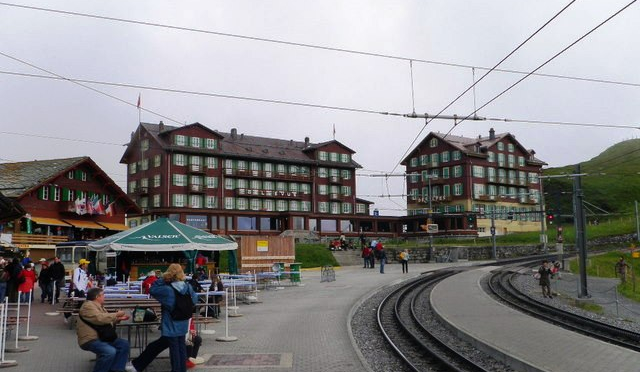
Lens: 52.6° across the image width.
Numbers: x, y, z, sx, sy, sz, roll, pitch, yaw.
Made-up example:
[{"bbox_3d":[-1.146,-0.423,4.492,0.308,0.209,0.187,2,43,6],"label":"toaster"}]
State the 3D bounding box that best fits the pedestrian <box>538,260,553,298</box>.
[{"bbox_3d":[10.244,4.251,29.396,0.580,1.696,0.420,1,-7,-14],"label":"pedestrian"}]

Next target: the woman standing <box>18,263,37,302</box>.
[{"bbox_3d":[-11.199,3.732,24.878,0.500,1.550,0.400,-2,-6,11],"label":"woman standing"}]

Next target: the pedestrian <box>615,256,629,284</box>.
[{"bbox_3d":[19.148,5.351,41.096,0.620,1.688,0.450,-3,-7,20],"label":"pedestrian"}]

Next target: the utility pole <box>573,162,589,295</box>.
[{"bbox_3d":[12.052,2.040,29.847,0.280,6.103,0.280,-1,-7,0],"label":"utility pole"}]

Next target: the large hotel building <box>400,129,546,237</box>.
[{"bbox_3d":[29.486,0.345,122.321,25.700,18.269,16.200,4,-7,-39],"label":"large hotel building"}]

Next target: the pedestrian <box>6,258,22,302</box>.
[{"bbox_3d":[-11.718,3.632,24.886,0.520,1.697,0.400,0,-6,-6],"label":"pedestrian"}]

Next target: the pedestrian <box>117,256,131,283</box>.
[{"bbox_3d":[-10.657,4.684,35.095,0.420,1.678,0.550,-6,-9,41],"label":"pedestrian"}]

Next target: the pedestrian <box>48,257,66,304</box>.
[{"bbox_3d":[-10.141,3.644,24.999,0.600,1.752,0.400,1,-7,-14],"label":"pedestrian"}]

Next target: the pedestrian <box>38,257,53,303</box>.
[{"bbox_3d":[-10.737,3.744,25.292,0.530,1.629,0.380,1,-7,-16],"label":"pedestrian"}]

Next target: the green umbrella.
[{"bbox_3d":[-8.573,2.628,35.000,8.032,1.837,8.032,-1,-6,0],"label":"green umbrella"}]

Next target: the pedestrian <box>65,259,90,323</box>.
[{"bbox_3d":[-6.783,2.921,18.100,0.600,1.753,0.520,-1,-7,6],"label":"pedestrian"}]

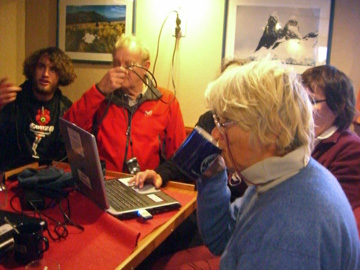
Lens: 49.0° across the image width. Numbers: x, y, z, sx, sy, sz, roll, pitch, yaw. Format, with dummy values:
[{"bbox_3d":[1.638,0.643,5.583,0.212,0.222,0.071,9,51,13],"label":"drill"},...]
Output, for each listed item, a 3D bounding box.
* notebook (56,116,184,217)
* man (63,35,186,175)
[{"bbox_3d":[-0.217,0.098,1.400,0.312,0.273,0.357,-3,11,-32],"label":"notebook"},{"bbox_3d":[-0.305,0.203,1.773,0.580,1.300,0.680,5,10,13],"label":"man"}]

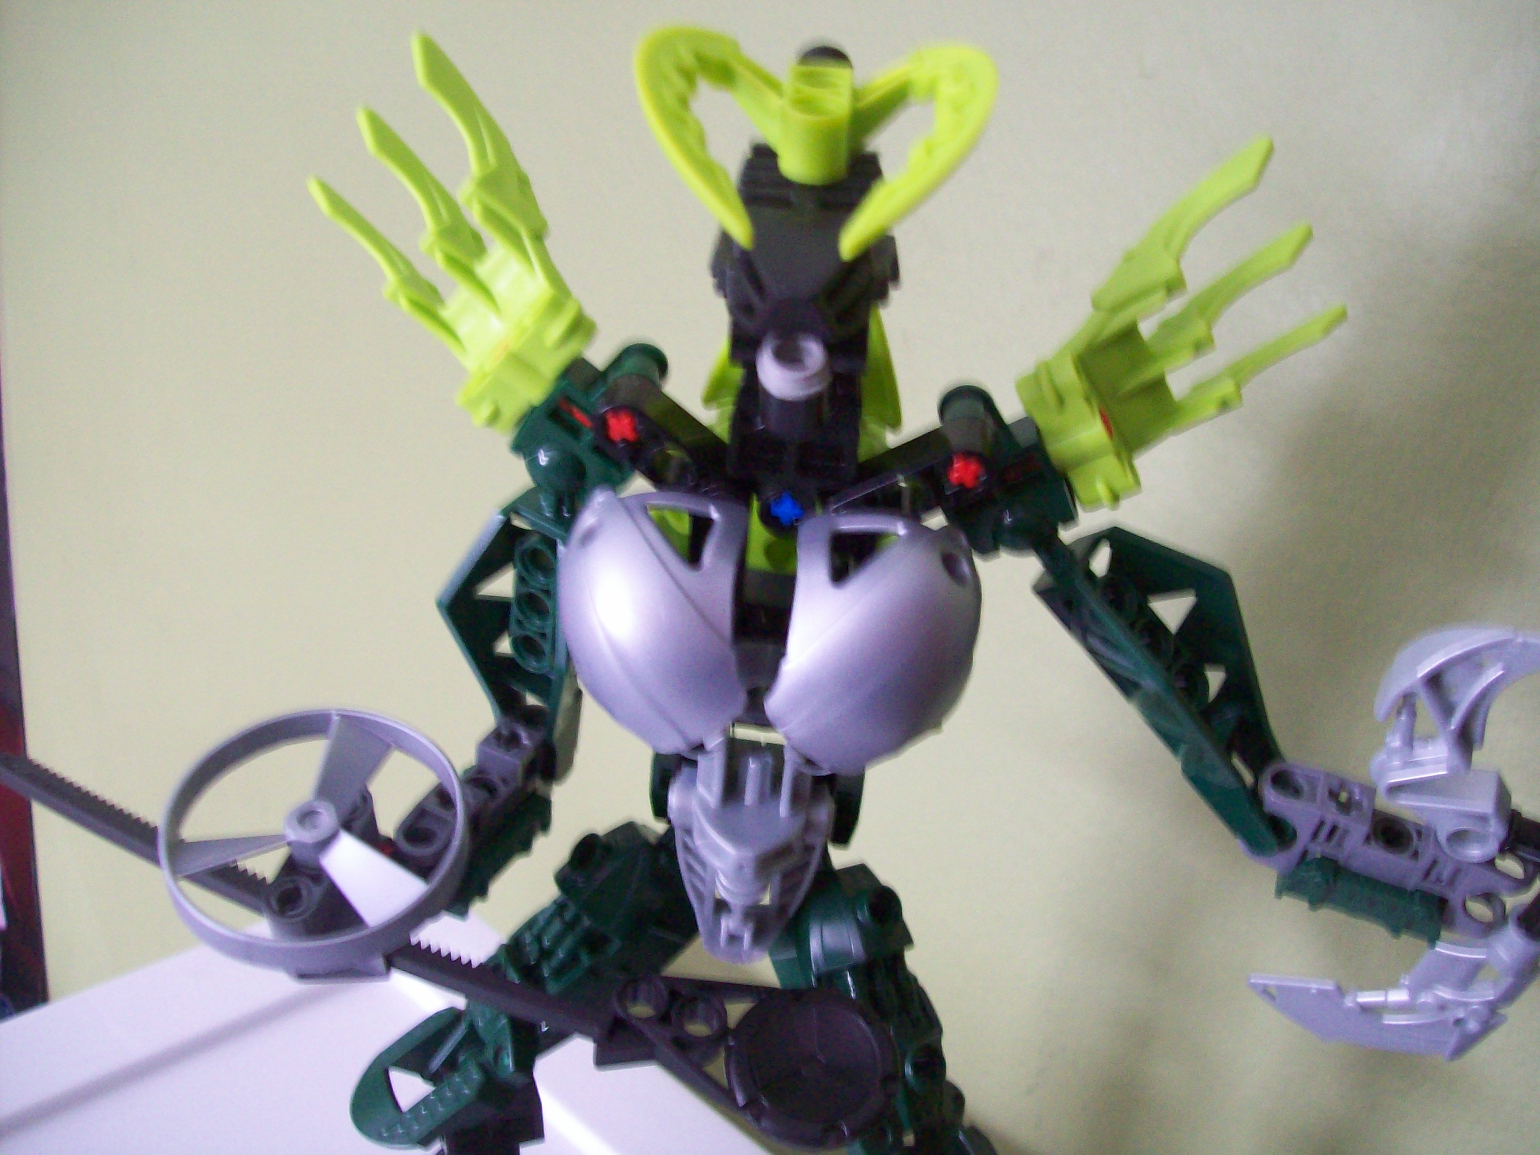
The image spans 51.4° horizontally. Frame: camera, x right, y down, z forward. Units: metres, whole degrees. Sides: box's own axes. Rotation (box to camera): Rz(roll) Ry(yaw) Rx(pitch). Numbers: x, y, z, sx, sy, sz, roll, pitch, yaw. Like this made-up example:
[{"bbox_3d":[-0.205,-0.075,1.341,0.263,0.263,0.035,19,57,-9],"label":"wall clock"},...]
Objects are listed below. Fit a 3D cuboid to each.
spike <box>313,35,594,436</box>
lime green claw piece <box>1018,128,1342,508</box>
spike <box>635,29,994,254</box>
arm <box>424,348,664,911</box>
[{"bbox_3d":[-0.045,-0.050,0.245,0.028,0.057,0.020,-27,15,14],"label":"spike"},{"bbox_3d":[0.053,-0.031,0.209,0.051,0.030,0.018,-45,29,-21],"label":"lime green claw piece"},{"bbox_3d":[0.006,-0.057,0.215,0.046,0.030,0.020,6,20,3],"label":"spike"},{"bbox_3d":[-0.036,0.006,0.255,0.036,0.082,0.048,6,20,3],"label":"arm"}]

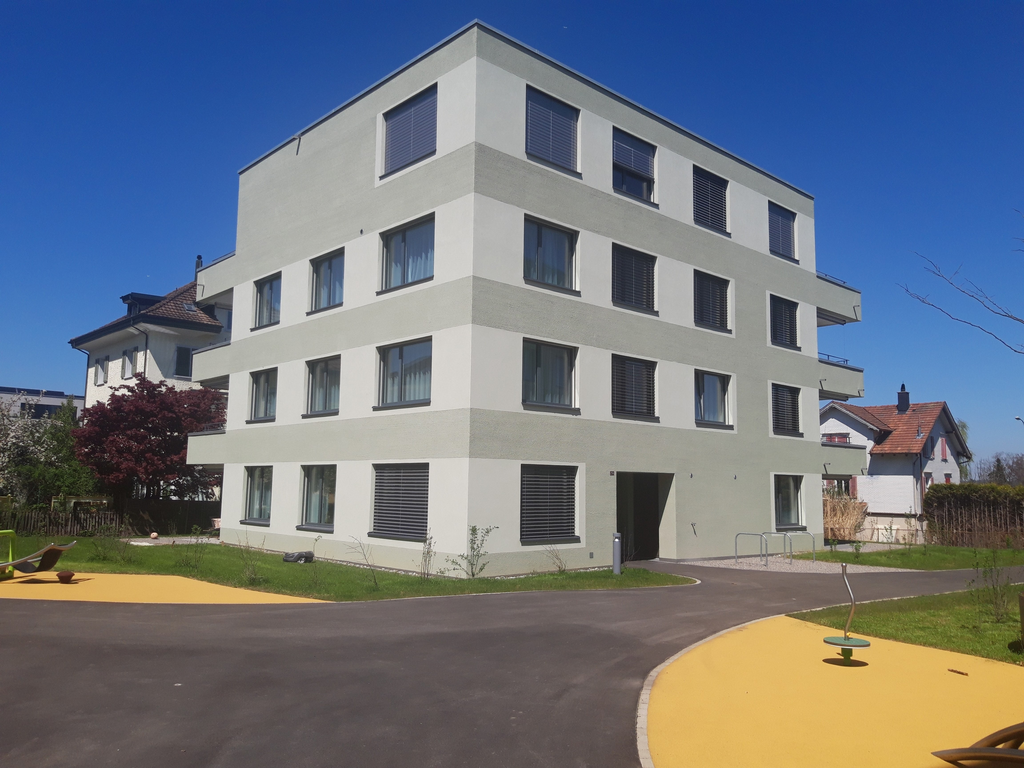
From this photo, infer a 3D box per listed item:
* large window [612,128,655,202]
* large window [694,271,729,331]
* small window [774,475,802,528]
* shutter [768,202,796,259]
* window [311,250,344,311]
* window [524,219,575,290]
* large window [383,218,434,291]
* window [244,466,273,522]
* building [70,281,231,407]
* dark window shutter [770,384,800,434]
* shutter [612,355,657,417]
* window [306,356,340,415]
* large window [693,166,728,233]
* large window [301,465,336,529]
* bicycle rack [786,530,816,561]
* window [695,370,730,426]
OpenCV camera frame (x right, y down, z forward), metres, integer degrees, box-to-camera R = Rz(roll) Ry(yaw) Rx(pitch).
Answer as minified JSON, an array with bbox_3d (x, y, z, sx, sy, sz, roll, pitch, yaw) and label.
[{"bbox_3d":[3.148,-5.785,20.519,1.833,1.590,0.180,7,-10,-42],"label":"large window"},{"bbox_3d":[5.836,-2.463,22.771,1.797,1.523,0.130,7,-9,-42],"label":"large window"},{"bbox_3d":[8.403,3.587,23.535,1.794,1.571,0.200,7,-10,-41],"label":"small window"},{"bbox_3d":[8.917,-5.074,25.606,1.852,1.590,0.140,7,-10,-42],"label":"shutter"},{"bbox_3d":[-4.875,-2.778,20.853,0.180,1.460,1.845,7,-10,-43],"label":"window"},{"bbox_3d":[0.847,-2.940,17.543,1.789,1.448,0.200,7,-10,-41],"label":"window"},{"bbox_3d":[-2.373,-3.070,18.254,0.180,1.460,2.219,7,-10,-43],"label":"large window"},{"bbox_3d":[-7.590,3.306,23.221,0.200,1.711,1.877,7,-9,-42],"label":"window"},{"bbox_3d":[-15.580,0.800,38.880,10.500,11.400,10.000,-6,-10,44],"label":"building"},{"bbox_3d":[8.451,0.825,23.905,1.756,1.483,0.200,7,-10,-41],"label":"dark window shutter"},{"bbox_3d":[3.141,0.077,20.010,1.790,1.514,0.130,7,-9,-42],"label":"shutter"},{"bbox_3d":[-4.911,0.050,20.500,0.180,1.440,1.845,7,-10,-43],"label":"window"},{"bbox_3d":[5.645,-5.252,22.110,1.786,1.615,0.200,7,-10,-41],"label":"large window"},{"bbox_3d":[-4.949,2.927,20.141,0.180,1.620,1.845,7,-10,-43],"label":"large window"},{"bbox_3d":[7.264,4.115,19.454,0.060,0.744,0.840,7,-10,-41],"label":"bicycle rack"},{"bbox_3d":[5.491,0.402,21.305,1.805,1.417,0.200,7,-10,-41],"label":"window"}]

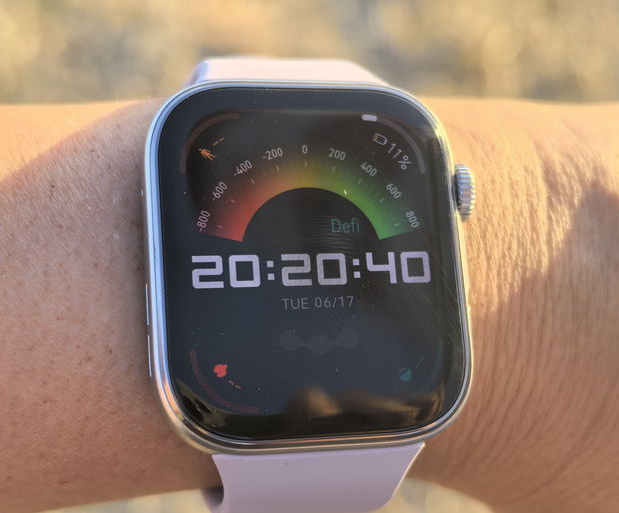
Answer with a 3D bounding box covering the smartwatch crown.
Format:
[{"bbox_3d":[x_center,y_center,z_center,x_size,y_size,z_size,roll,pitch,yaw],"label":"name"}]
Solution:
[{"bbox_3d":[0.019,-0.008,0.137,0.003,0.007,0.007,-1,77,-14],"label":"smartwatch crown"}]

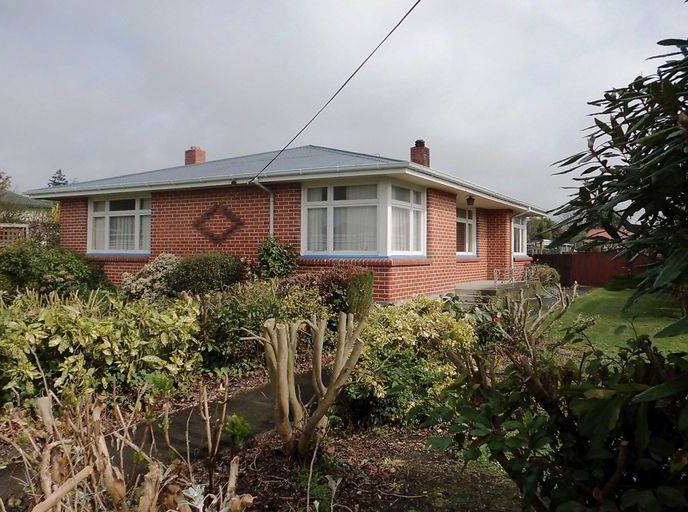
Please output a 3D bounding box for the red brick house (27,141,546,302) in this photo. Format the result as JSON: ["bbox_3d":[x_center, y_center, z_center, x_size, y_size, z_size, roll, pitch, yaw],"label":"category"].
[{"bbox_3d":[-0.491,-1.236,18.005,11.143,4.664,13.395,1,1,29],"label":"red brick house"}]

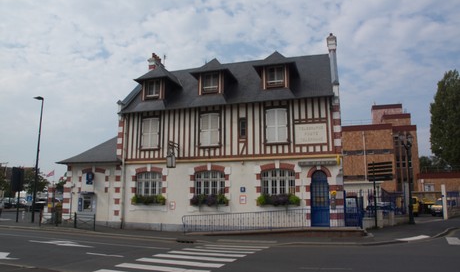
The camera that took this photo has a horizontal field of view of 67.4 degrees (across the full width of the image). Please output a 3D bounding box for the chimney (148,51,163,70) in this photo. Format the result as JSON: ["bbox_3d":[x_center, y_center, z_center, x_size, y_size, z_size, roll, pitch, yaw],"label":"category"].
[{"bbox_3d":[-5.639,-5.421,26.299,0.580,1.400,1.050,-3,-9,17],"label":"chimney"}]

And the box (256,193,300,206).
[{"bbox_3d":[2.550,3.347,18.127,2.280,0.620,0.420,-3,-9,17],"label":"box"}]

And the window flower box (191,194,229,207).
[{"bbox_3d":[-1.117,3.589,19.254,2.220,0.670,0.420,-3,-9,17],"label":"window flower box"}]

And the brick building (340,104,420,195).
[{"bbox_3d":[18.834,2.711,45.159,9.000,12.700,9.000,-3,-9,17],"label":"brick building"}]

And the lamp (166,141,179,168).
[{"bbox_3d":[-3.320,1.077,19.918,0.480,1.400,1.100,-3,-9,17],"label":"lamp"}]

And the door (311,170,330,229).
[{"bbox_3d":[4.672,3.263,17.784,0.950,2.850,0.150,-3,-9,17],"label":"door"}]

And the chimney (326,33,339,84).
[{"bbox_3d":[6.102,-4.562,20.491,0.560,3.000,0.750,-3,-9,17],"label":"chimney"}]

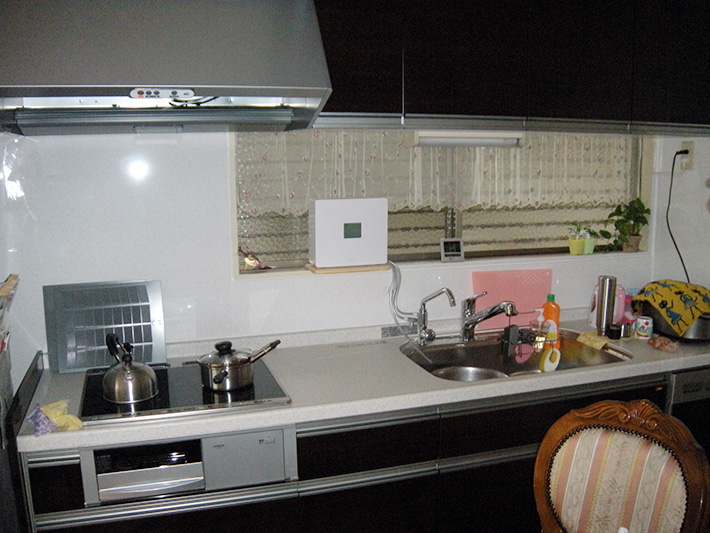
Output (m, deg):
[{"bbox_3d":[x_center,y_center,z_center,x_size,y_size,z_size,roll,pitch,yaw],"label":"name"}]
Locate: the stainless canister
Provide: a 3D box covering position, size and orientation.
[{"bbox_3d":[1.003,0.157,2.871,0.069,0.240,0.069,-3,8,-18],"label":"stainless canister"}]

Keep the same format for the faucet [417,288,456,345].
[{"bbox_3d":[0.308,0.193,2.727,0.054,0.234,0.198,-8,10,-42],"label":"faucet"}]

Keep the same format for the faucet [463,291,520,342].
[{"bbox_3d":[0.512,0.202,2.753,0.059,0.203,0.267,-7,10,-40],"label":"faucet"}]

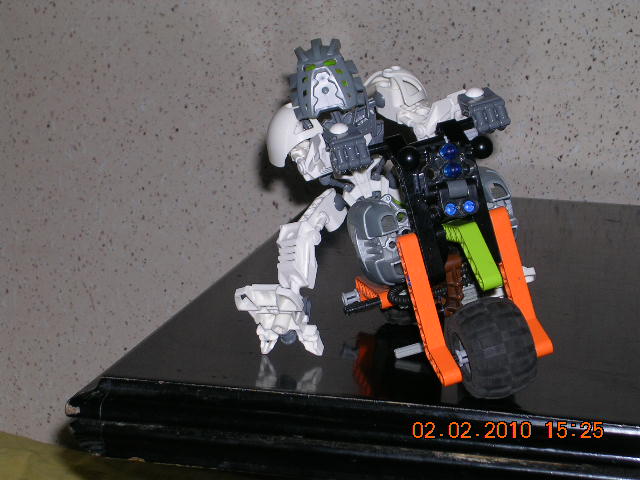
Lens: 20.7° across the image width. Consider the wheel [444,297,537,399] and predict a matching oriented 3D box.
[{"bbox_3d":[0.071,0.046,0.737,0.028,0.043,0.043,-15,16,-9],"label":"wheel"}]

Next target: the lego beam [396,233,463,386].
[{"bbox_3d":[0.045,0.030,0.739,0.008,0.067,0.018,-15,-15,-9],"label":"lego beam"}]

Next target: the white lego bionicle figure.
[{"bbox_3d":[0.022,-0.017,0.786,0.114,0.142,0.092,-1,14,-7],"label":"white lego bionicle figure"}]

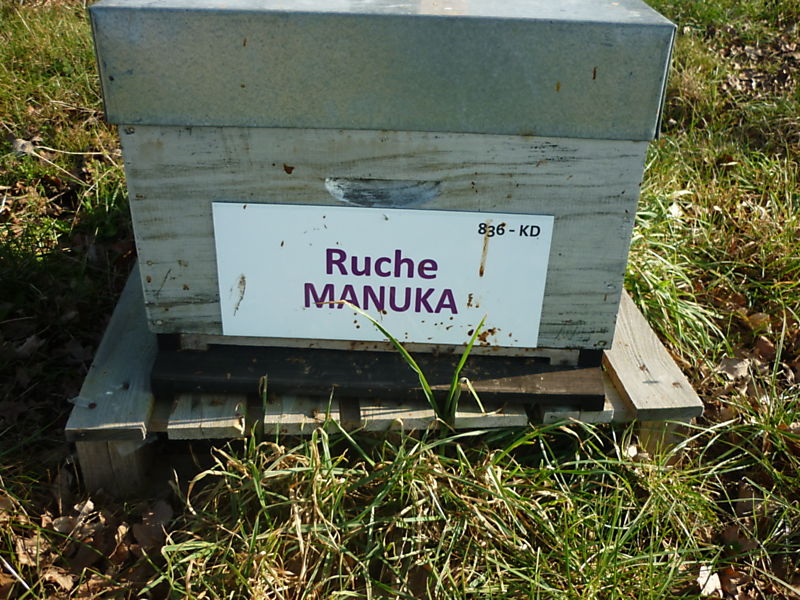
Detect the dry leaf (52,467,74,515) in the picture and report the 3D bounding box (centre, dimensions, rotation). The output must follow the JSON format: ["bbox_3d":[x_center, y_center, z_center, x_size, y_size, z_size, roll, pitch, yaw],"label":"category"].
[{"bbox_3d":[-0.327,0.185,0.742,0.021,0.022,0.046,-8,28,-20],"label":"dry leaf"}]

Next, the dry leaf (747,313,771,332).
[{"bbox_3d":[0.500,0.031,1.065,0.035,0.010,0.041,17,33,25],"label":"dry leaf"}]

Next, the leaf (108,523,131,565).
[{"bbox_3d":[-0.251,0.218,0.684,0.018,0.015,0.036,1,26,-1],"label":"leaf"}]

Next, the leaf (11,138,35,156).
[{"bbox_3d":[-0.792,-0.320,1.600,0.052,0.013,0.065,-13,33,-24],"label":"leaf"}]

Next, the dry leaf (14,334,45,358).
[{"bbox_3d":[-0.484,0.060,0.996,0.026,0.011,0.044,18,31,30],"label":"dry leaf"}]

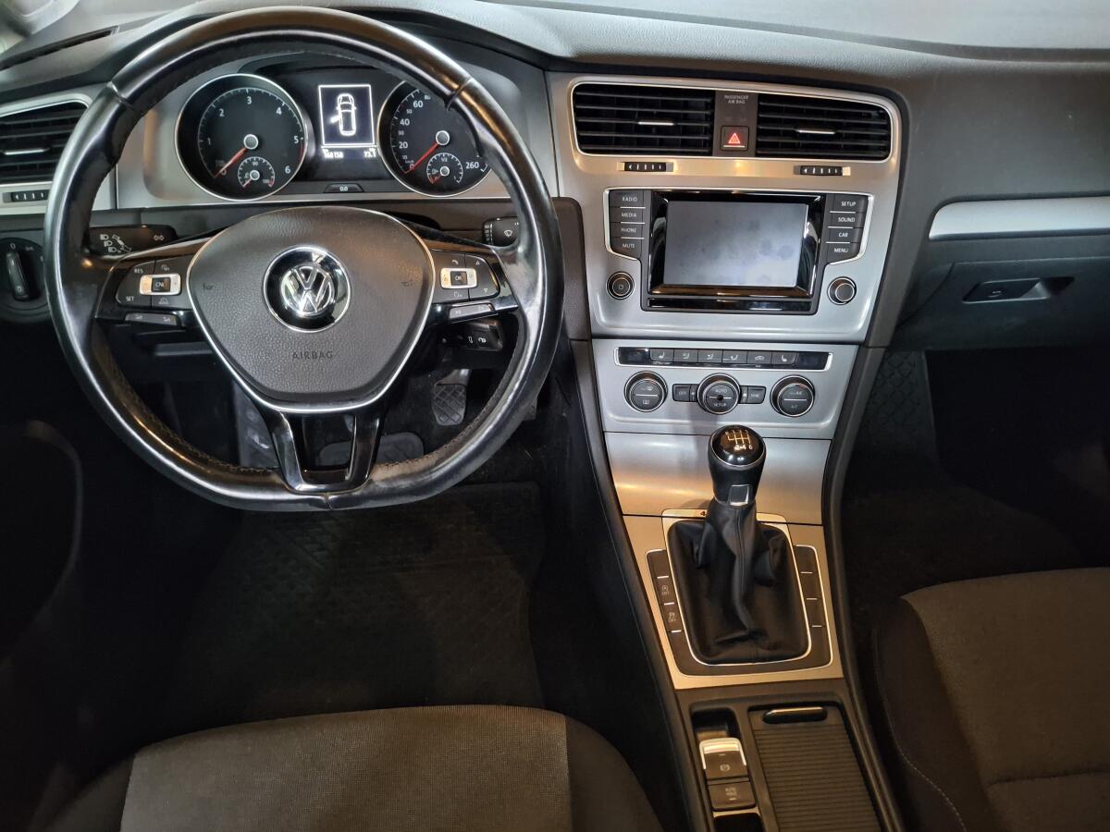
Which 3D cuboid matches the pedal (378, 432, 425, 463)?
[{"bbox_3d":[-0.247,0.055,1.270,0.080,0.065,0.030,-1,16,0],"label":"pedal"}]

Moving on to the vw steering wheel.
[{"bbox_3d":[-0.176,-0.104,0.599,0.372,0.362,0.090,-2,13,-3],"label":"vw steering wheel"}]

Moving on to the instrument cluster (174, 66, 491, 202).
[{"bbox_3d":[-0.200,-0.261,0.745,0.305,0.125,0.060,-2,12,-2],"label":"instrument cluster"}]

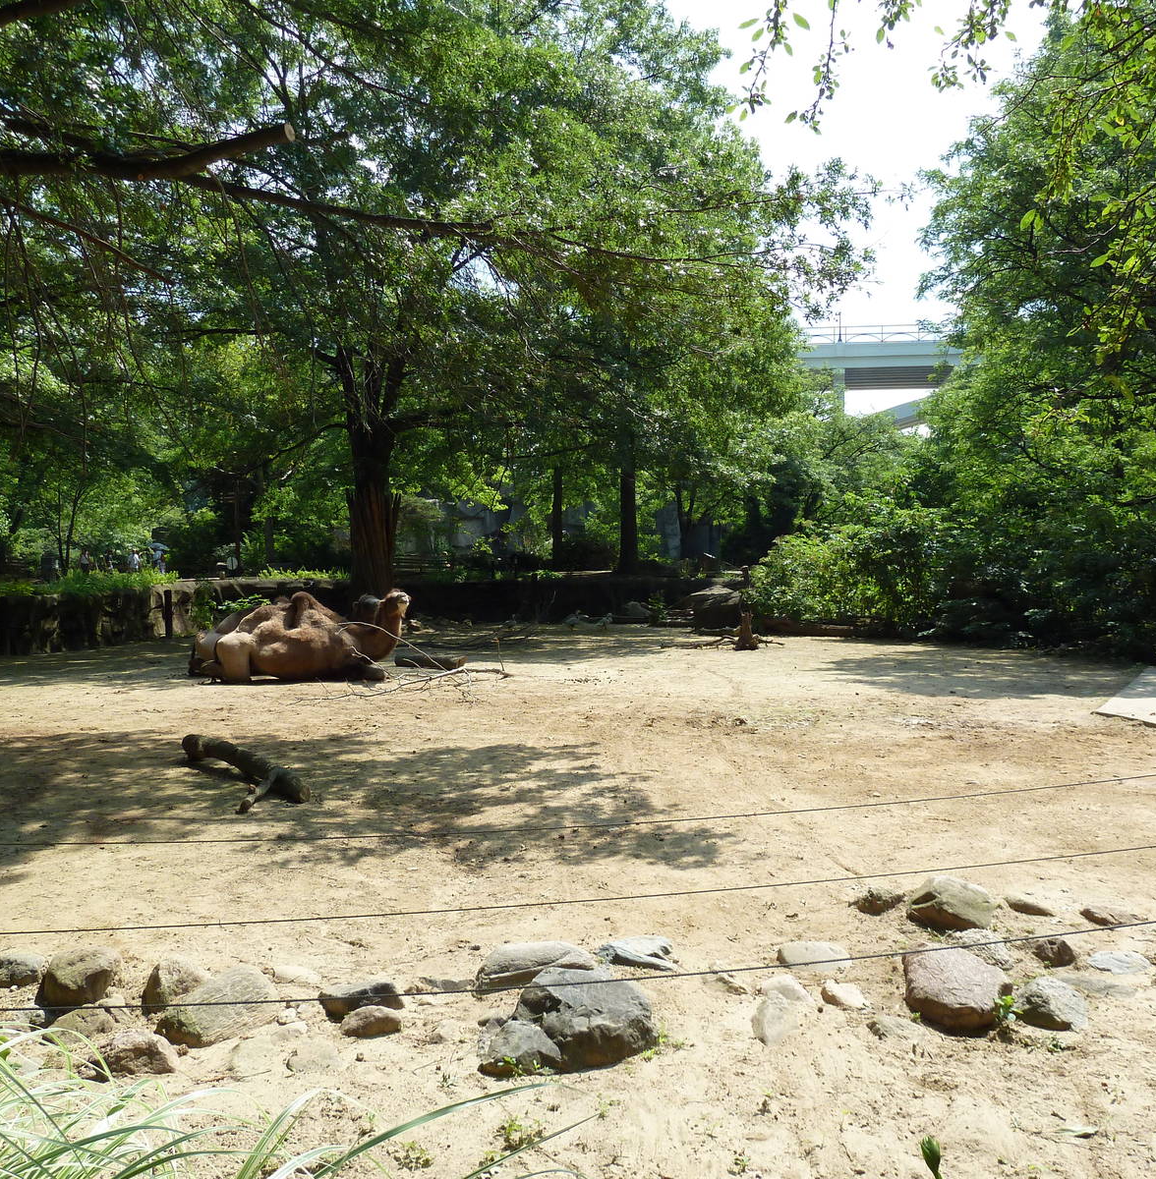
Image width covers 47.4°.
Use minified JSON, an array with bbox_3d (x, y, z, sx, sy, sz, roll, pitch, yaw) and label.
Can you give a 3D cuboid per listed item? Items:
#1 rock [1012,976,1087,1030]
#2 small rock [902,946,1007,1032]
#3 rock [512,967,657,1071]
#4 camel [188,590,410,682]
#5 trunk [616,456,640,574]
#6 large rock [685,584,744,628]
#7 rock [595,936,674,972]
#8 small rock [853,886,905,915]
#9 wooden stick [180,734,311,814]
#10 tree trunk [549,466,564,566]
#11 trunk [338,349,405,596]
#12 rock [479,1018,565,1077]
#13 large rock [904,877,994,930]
[{"bbox_3d":[1.853,1.609,5.169,0.280,0.170,0.230,0,2,0],"label":"rock"},{"bbox_3d":[1.506,1.571,5.261,0.412,0.262,0.392,1,2,16],"label":"small rock"},{"bbox_3d":[0.025,1.567,4.891,0.539,0.294,0.404,0,2,0],"label":"rock"},{"bbox_3d":[-4.050,0.633,19.238,3.000,1.320,1.300,0,2,-12],"label":"camel"},{"bbox_3d":[1.415,-2.088,37.000,0.560,3.313,0.560,0,2,0],"label":"trunk"},{"bbox_3d":[3.215,0.390,30.897,1.326,0.974,1.127,0,2,6],"label":"large rock"},{"bbox_3d":[0.254,1.613,5.912,0.350,0.120,0.240,0,2,0],"label":"rock"},{"bbox_3d":[1.561,1.596,6.814,0.267,0.112,0.187,0,2,13],"label":"small rock"},{"bbox_3d":[-2.890,1.387,10.539,0.591,0.290,2.637,-1,2,-34],"label":"wooden stick"},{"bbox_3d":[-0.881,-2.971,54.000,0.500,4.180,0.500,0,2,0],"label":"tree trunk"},{"bbox_3d":[-4.686,-2.280,30.000,1.450,6.380,1.300,0,2,0],"label":"trunk"},{"bbox_3d":[-0.206,1.621,4.745,0.300,0.170,0.230,0,2,0],"label":"rock"},{"bbox_3d":[1.867,1.549,6.592,0.455,0.220,0.328,1,2,16],"label":"large rock"}]

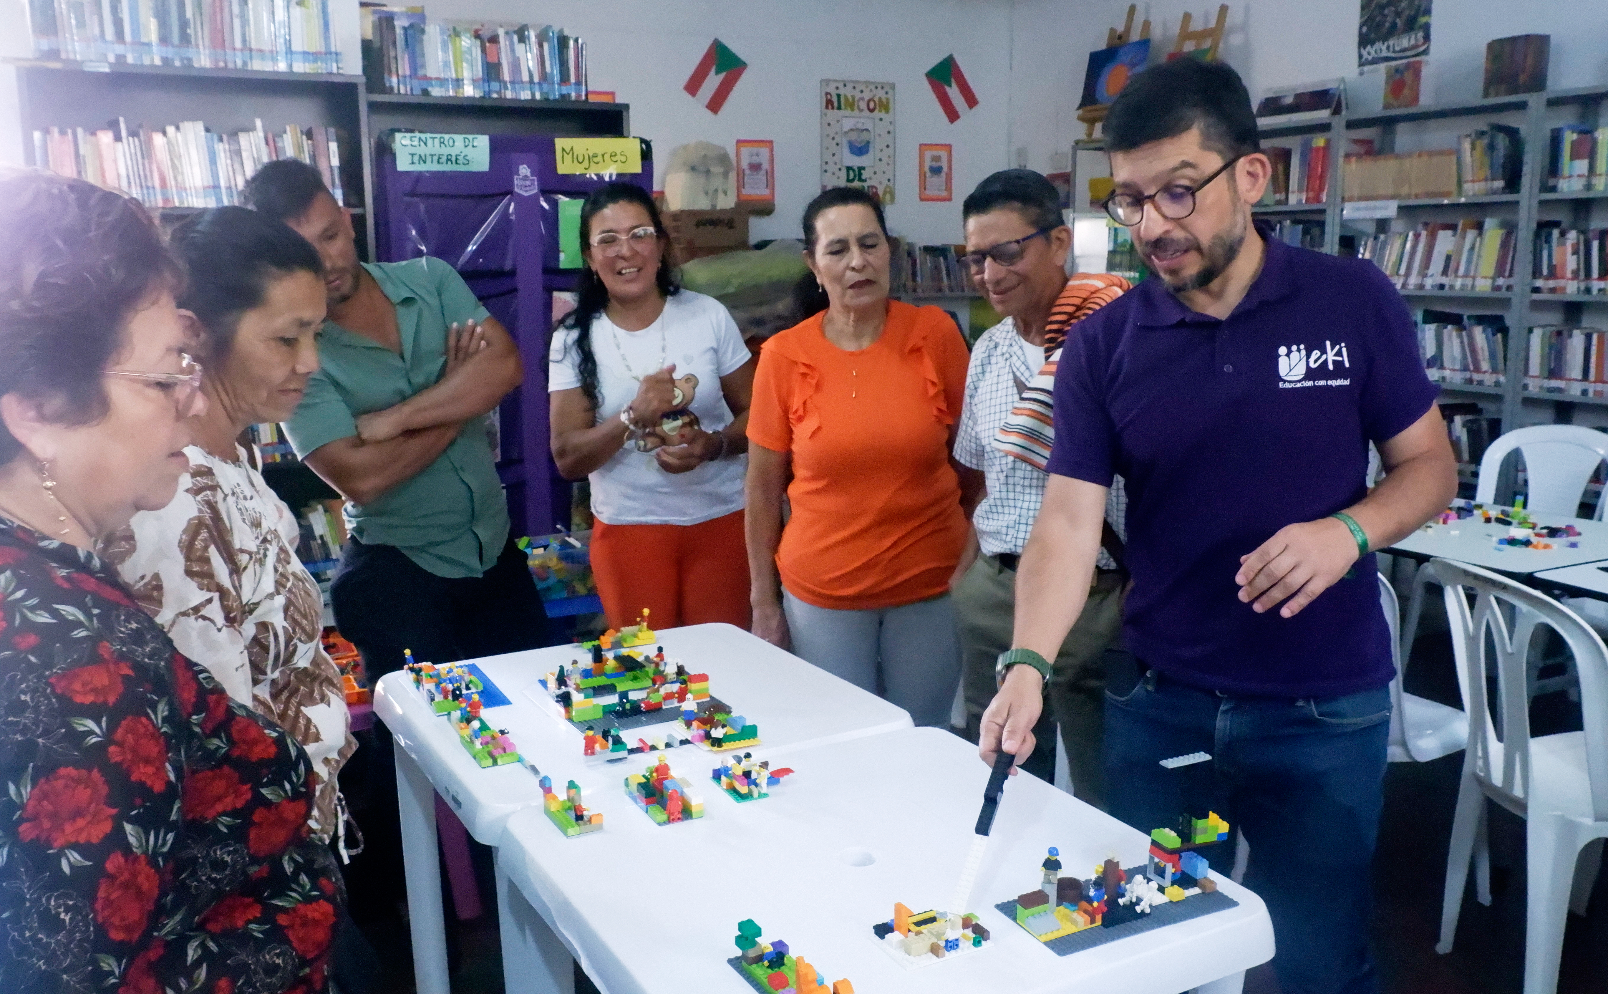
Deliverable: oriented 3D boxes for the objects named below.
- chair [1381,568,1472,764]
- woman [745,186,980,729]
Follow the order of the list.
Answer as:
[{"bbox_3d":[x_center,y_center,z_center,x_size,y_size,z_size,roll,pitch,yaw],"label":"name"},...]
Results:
[{"bbox_3d":[1.256,0.489,2.878,0.510,0.860,0.440,-6,12,-27],"label":"chair"},{"bbox_3d":[0.123,0.172,2.640,0.480,1.600,0.310,0,11,4],"label":"woman"}]

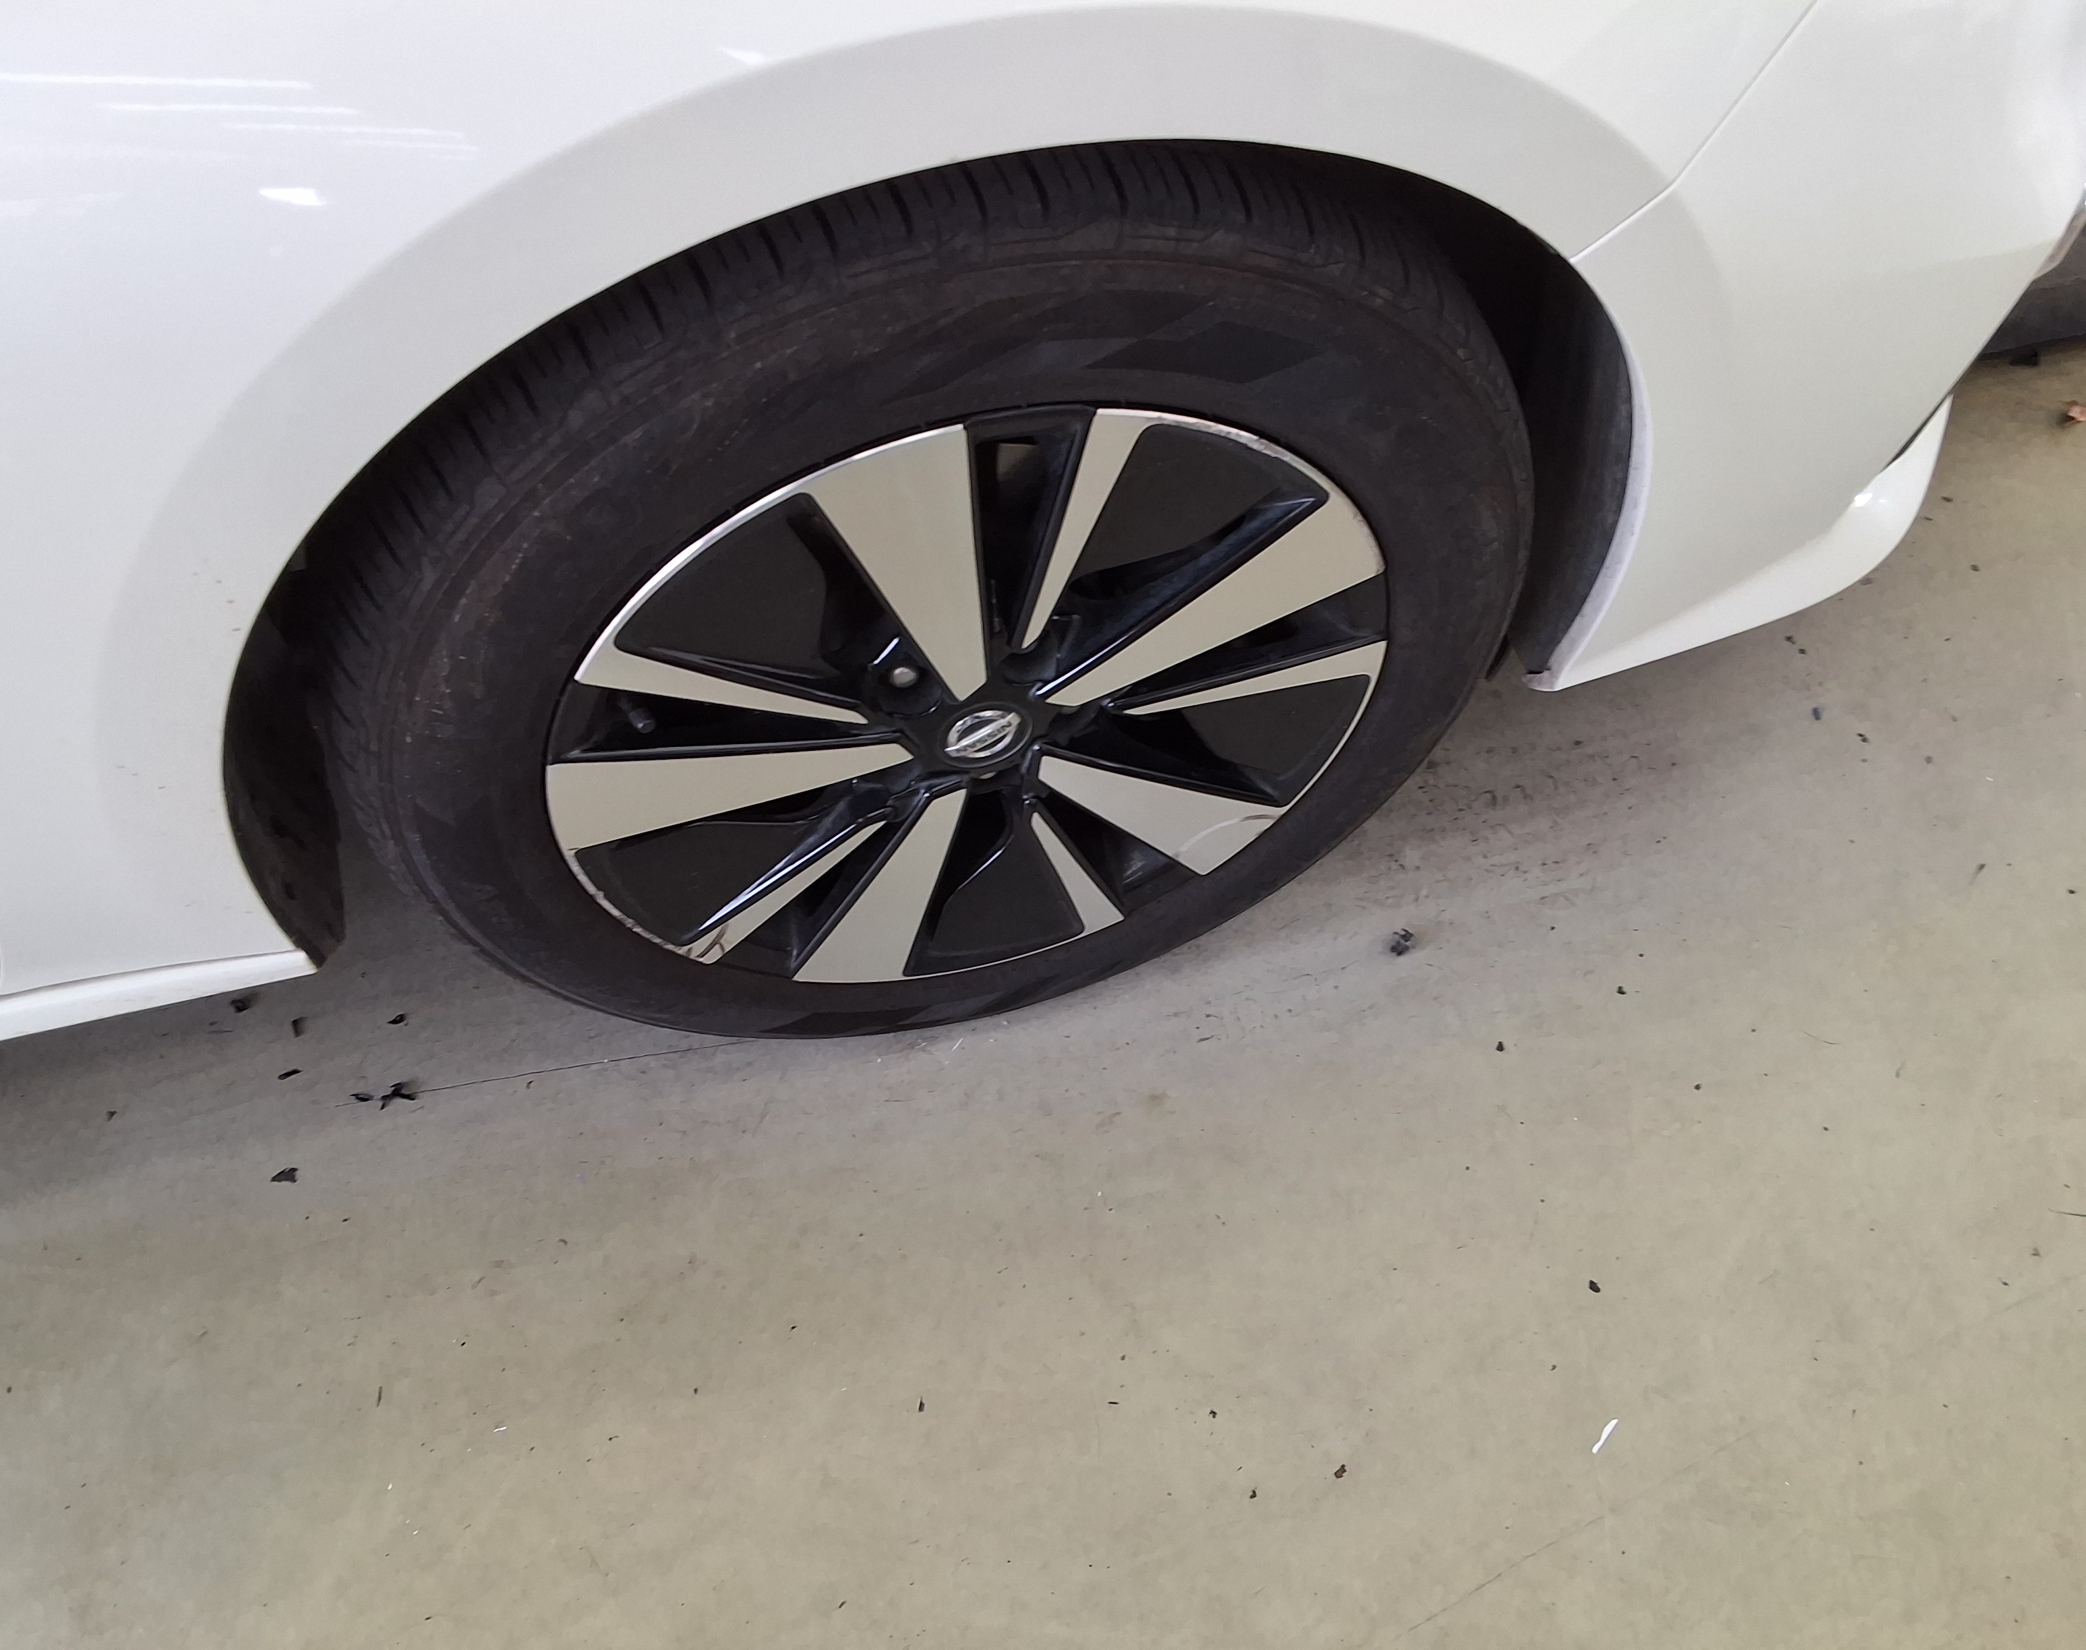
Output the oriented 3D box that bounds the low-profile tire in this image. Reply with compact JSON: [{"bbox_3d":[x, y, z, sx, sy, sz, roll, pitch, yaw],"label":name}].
[{"bbox_3d":[-0.057,-0.122,1.028,0.665,0.650,0.220,-12,56,-10],"label":"low-profile tire"}]

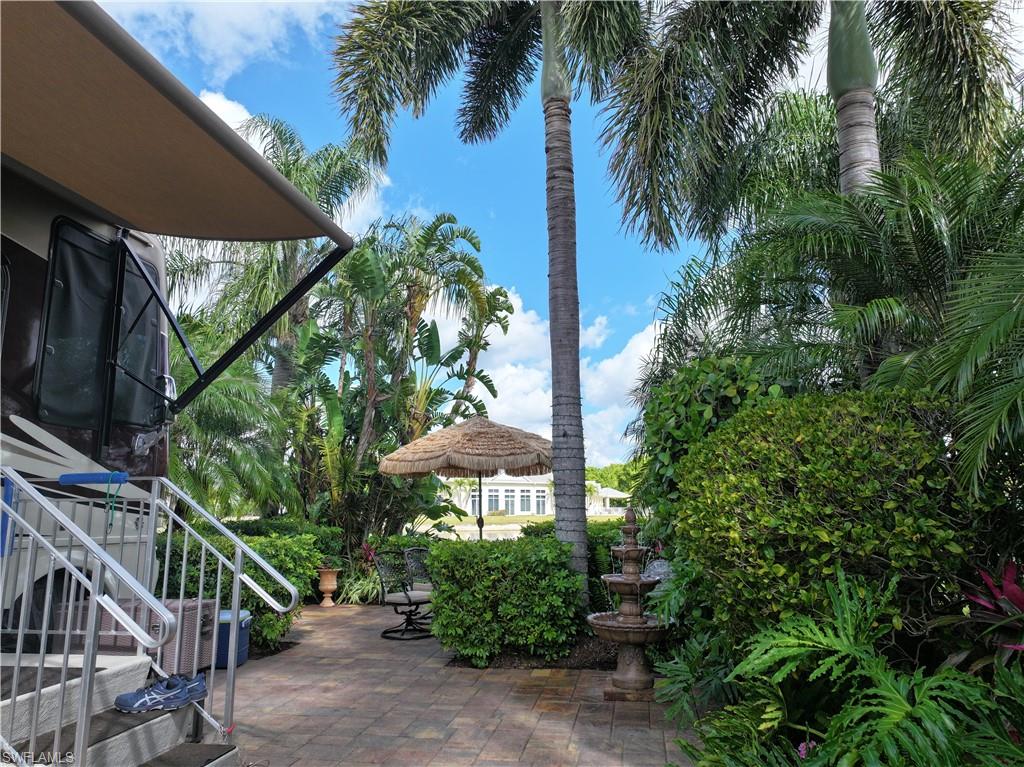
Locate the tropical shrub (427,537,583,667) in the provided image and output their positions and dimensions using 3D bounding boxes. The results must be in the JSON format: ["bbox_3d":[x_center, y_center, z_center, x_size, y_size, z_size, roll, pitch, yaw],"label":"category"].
[{"bbox_3d":[-0.050,2.124,7.103,1.420,1.120,1.000,-2,-9,10],"label":"tropical shrub"}]

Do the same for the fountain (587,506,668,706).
[{"bbox_3d":[0.912,1.734,5.750,0.710,1.460,0.710,-2,-9,10],"label":"fountain"}]

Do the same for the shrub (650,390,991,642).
[{"bbox_3d":[2.380,1.182,5.279,2.150,2.200,1.600,-2,-9,10],"label":"shrub"}]

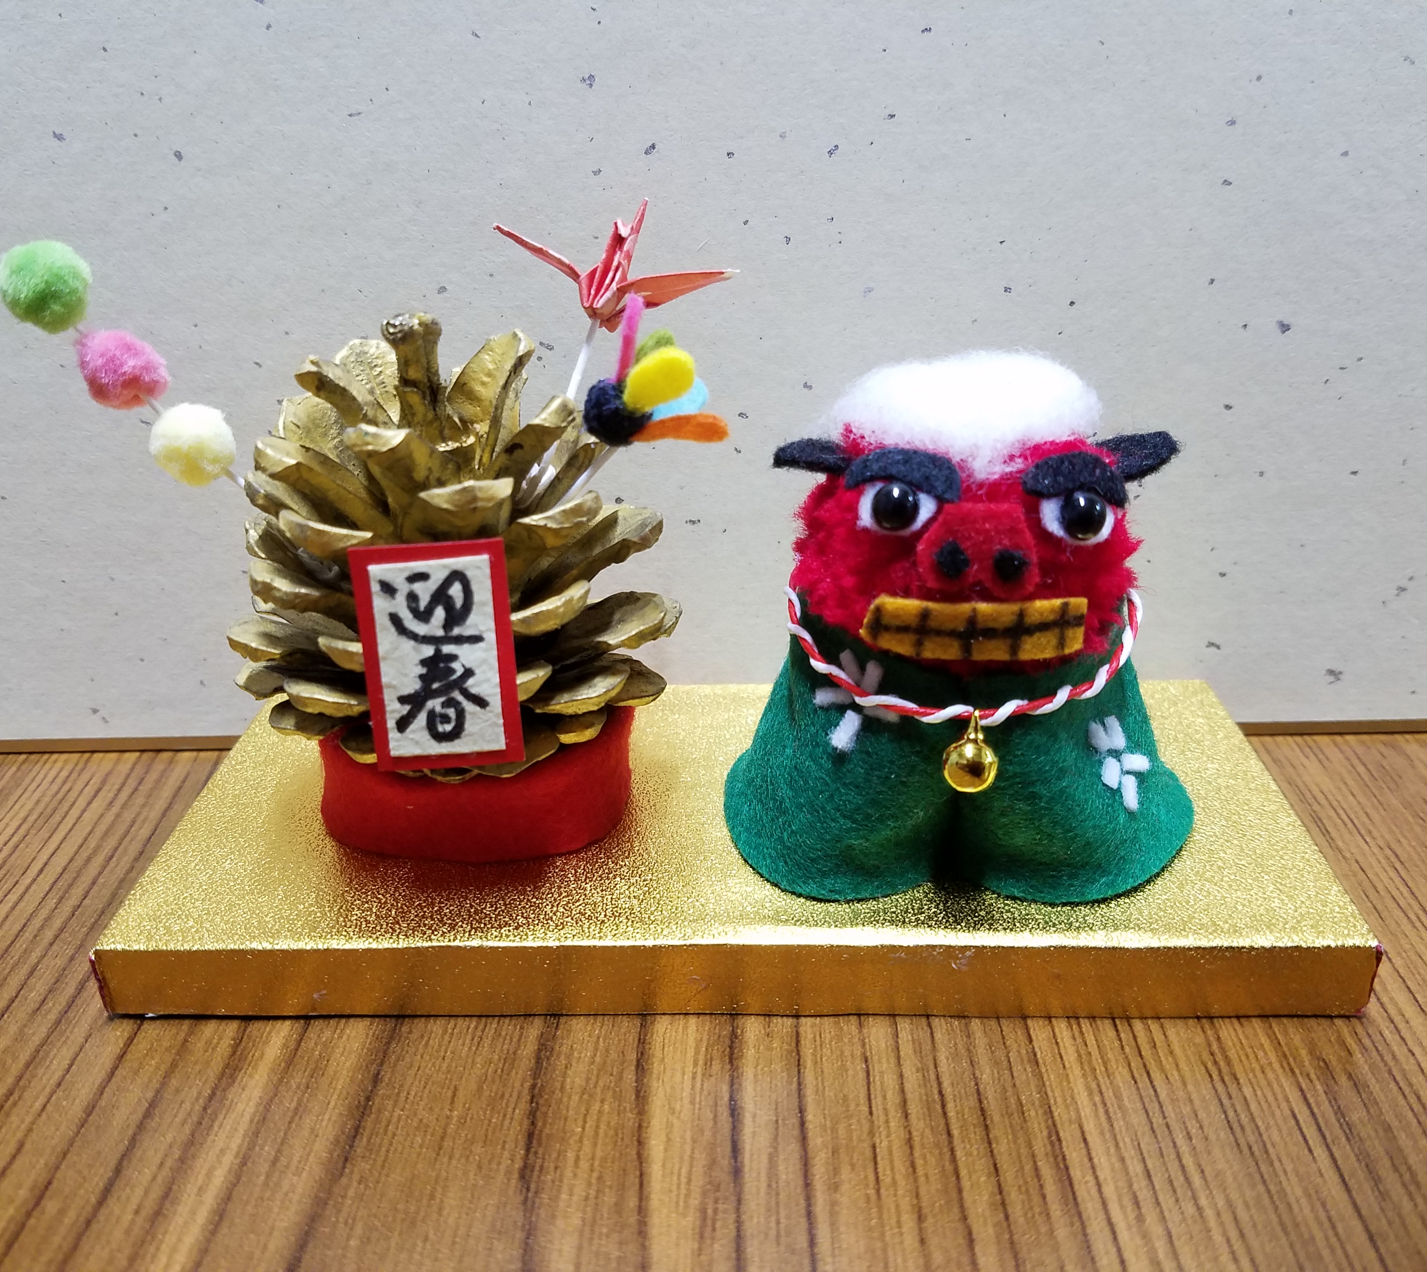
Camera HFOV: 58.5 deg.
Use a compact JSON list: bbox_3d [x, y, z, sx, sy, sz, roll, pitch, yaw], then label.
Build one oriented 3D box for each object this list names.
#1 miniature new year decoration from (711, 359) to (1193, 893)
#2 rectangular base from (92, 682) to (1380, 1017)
[{"bbox_3d":[0.034,-0.006,0.172,0.067,0.066,0.051,-1,26,2],"label":"miniature new year decoration"},{"bbox_3d":[0.003,0.028,0.190,0.159,0.011,0.067,-1,26,2],"label":"rectangular base"}]

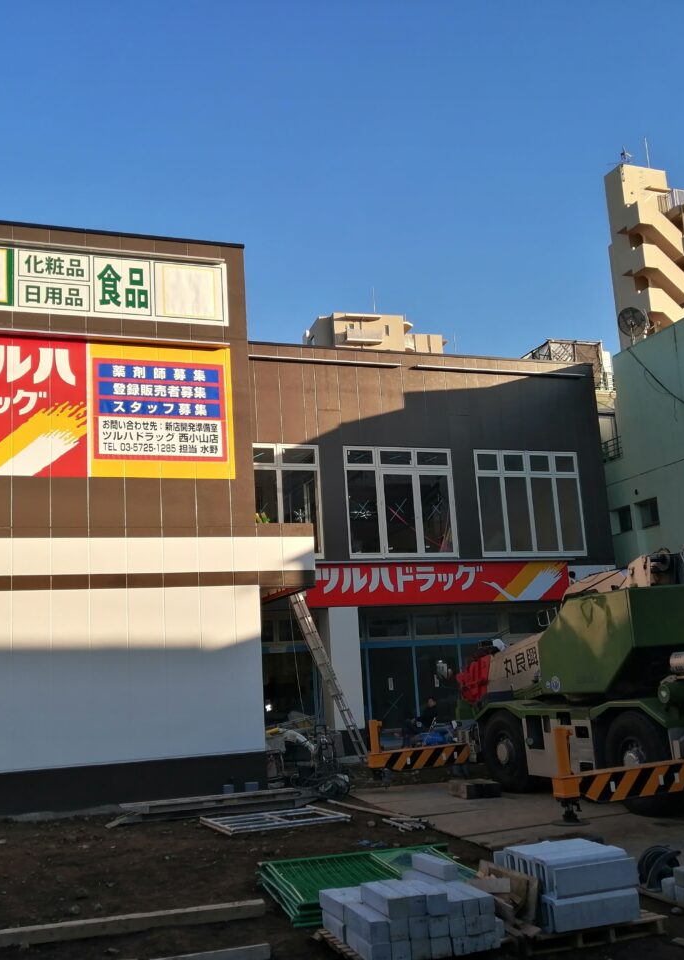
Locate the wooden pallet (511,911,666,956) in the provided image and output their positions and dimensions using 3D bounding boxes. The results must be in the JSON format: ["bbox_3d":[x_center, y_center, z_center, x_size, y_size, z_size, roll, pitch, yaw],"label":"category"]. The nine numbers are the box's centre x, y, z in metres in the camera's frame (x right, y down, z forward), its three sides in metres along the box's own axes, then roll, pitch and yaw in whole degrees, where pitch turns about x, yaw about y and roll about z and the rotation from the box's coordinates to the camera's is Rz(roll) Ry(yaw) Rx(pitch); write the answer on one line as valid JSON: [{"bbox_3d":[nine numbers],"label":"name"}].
[{"bbox_3d":[1.466,2.991,6.802,1.010,0.130,1.000,1,-11,-21],"label":"wooden pallet"}]

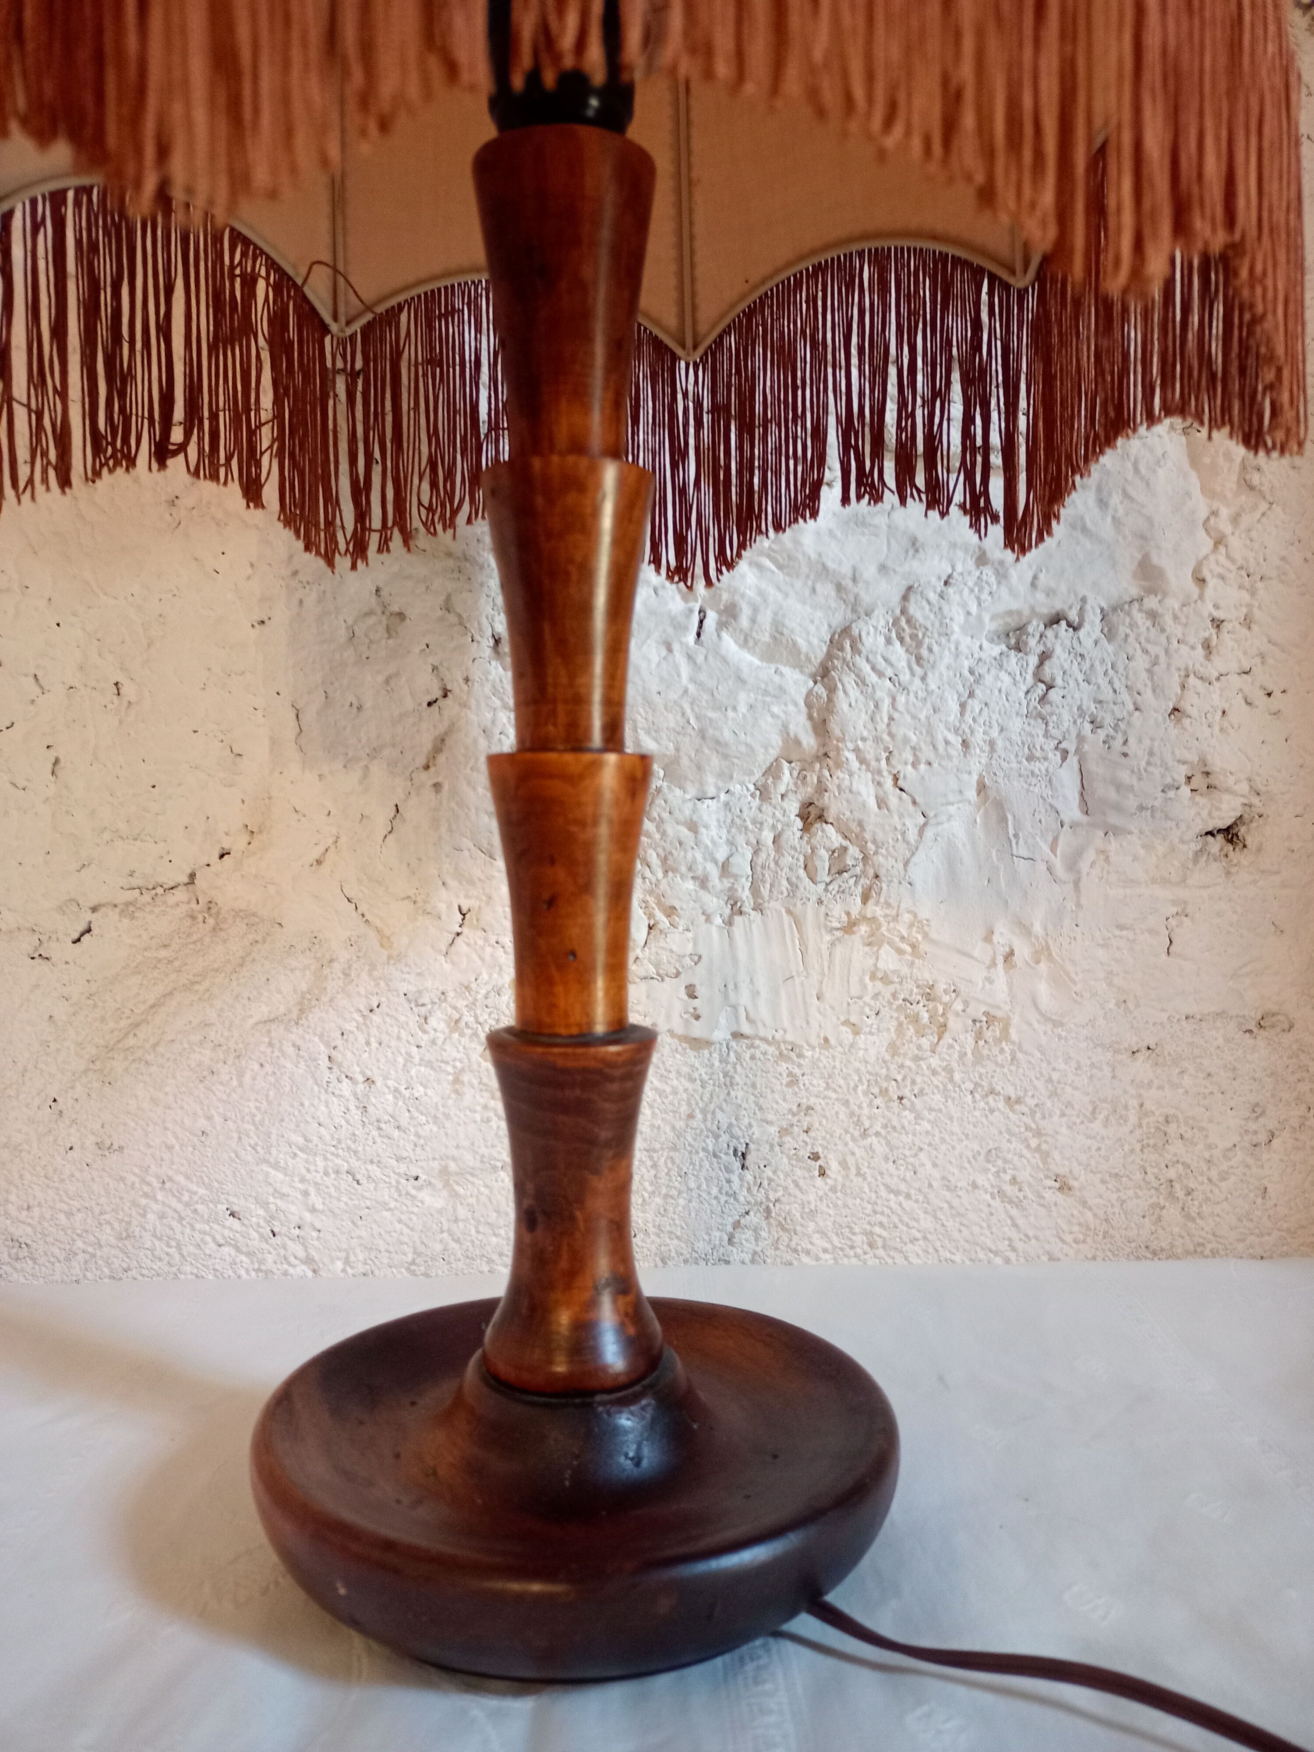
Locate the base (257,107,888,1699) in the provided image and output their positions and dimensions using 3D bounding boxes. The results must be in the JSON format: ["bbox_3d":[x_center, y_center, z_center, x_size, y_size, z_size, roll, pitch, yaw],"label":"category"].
[{"bbox_3d":[-0.025,-0.003,0.401,0.188,0.407,0.188,-1,3,0],"label":"base"}]

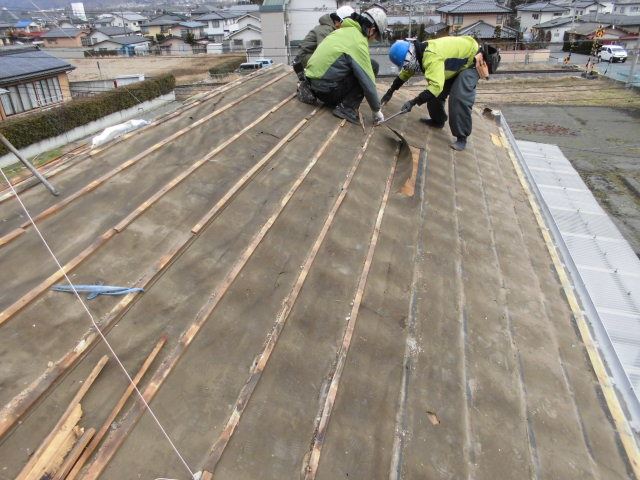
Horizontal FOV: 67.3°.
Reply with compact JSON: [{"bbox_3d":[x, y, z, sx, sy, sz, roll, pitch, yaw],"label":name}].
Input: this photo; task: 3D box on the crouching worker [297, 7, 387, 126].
[{"bbox_3d":[0.189,-1.676,4.618,0.800,0.970,0.580,-6,26,-7],"label":"crouching worker"}]

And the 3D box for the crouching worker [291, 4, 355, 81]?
[{"bbox_3d":[0.099,-1.957,5.014,0.760,0.870,0.550,-6,26,-7],"label":"crouching worker"}]

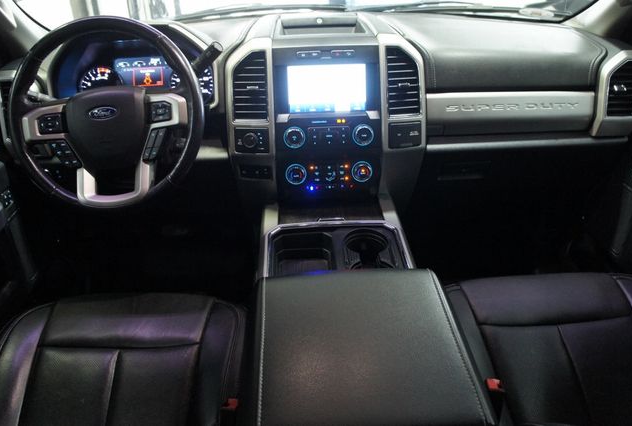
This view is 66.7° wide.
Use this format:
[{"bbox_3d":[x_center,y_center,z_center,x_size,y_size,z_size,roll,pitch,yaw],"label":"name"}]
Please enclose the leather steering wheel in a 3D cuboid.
[{"bbox_3d":[-0.421,-0.204,0.989,0.390,0.390,0.110,-1,0,-2],"label":"leather steering wheel"}]

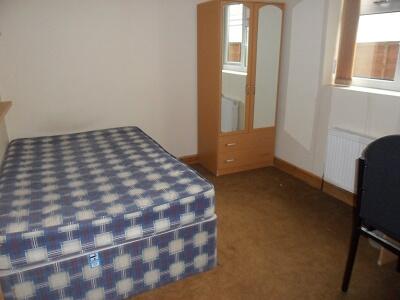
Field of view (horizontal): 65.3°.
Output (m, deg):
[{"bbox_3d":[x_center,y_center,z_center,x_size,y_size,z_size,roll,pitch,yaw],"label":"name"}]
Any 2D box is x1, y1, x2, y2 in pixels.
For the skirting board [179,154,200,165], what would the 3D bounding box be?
[{"bbox_3d":[-0.161,0.146,3.982,0.340,0.120,0.022,-9,21,-26],"label":"skirting board"}]

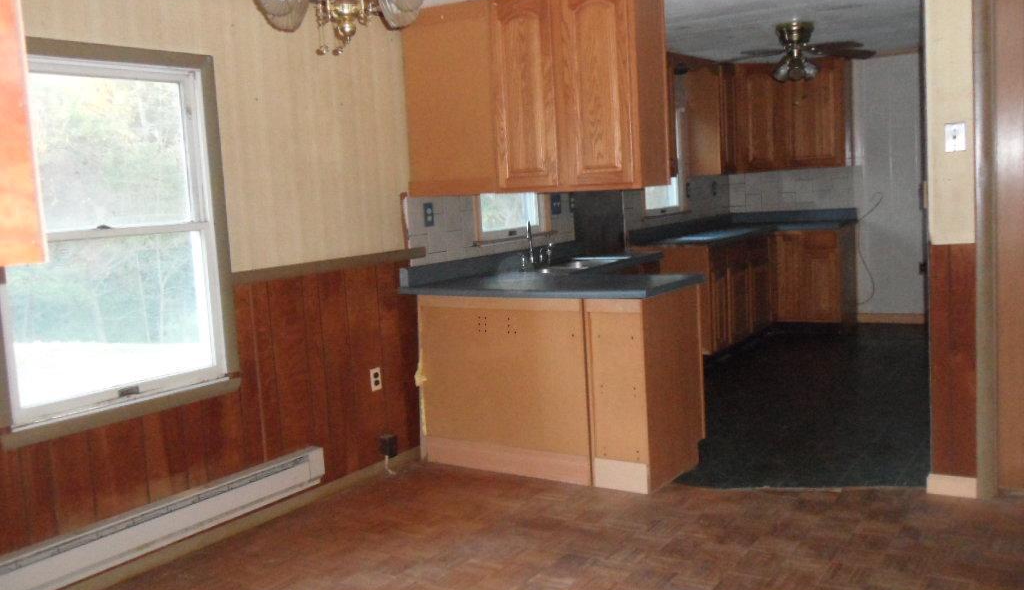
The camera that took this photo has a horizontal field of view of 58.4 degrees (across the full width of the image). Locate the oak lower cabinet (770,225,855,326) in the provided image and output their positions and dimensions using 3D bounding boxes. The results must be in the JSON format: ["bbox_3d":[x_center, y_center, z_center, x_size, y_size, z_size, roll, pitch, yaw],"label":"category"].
[{"bbox_3d":[2.636,-0.138,7.952,0.560,0.876,0.610,1,8,34],"label":"oak lower cabinet"}]

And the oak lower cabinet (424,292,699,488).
[{"bbox_3d":[0.220,0.402,4.637,1.300,0.876,0.610,1,8,34],"label":"oak lower cabinet"}]

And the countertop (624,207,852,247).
[{"bbox_3d":[1.941,-0.547,7.444,1.190,0.140,2.120,1,8,34],"label":"countertop"}]

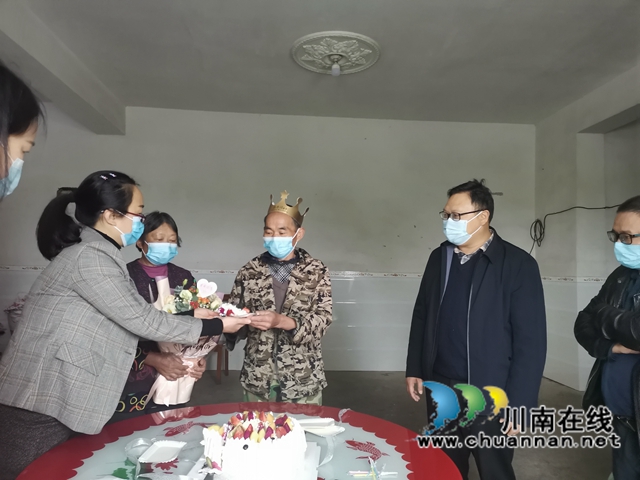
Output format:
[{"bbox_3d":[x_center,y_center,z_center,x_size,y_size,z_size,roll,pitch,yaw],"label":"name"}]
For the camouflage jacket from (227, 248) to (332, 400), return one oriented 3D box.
[{"bbox_3d":[-0.179,0.382,2.180,0.520,0.690,0.380,0,-3,22],"label":"camouflage jacket"}]

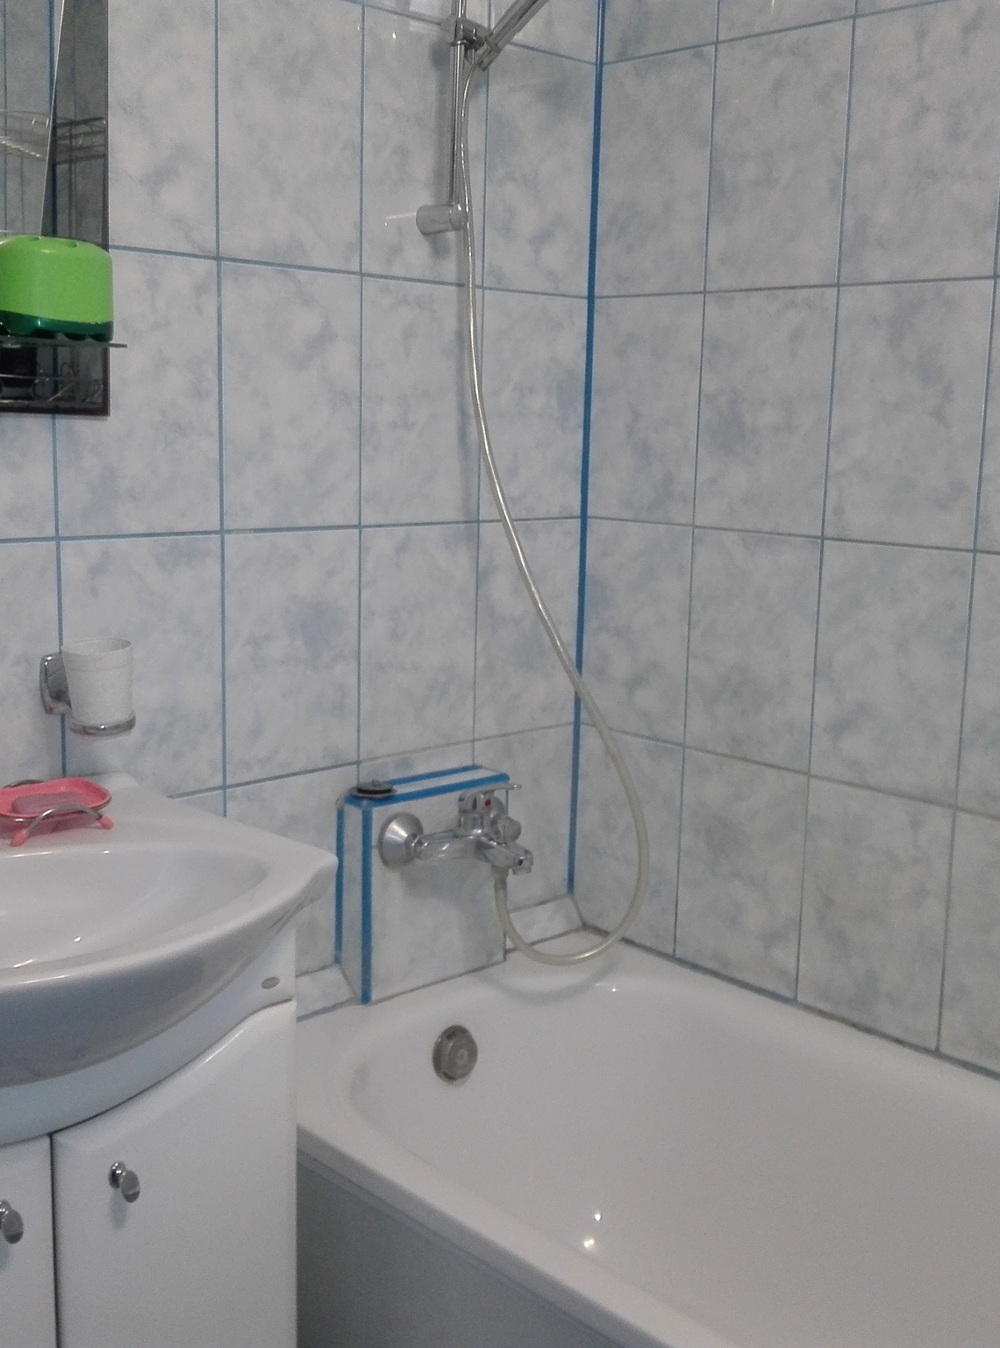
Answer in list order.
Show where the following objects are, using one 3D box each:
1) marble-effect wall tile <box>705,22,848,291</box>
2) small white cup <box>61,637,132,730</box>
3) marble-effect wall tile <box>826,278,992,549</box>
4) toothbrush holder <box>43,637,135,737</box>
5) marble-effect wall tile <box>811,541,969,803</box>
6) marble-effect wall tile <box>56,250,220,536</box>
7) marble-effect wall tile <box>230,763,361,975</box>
[{"bbox_3d":[0.345,-0.629,1.727,0.010,0.300,0.200,-8,14,-43],"label":"marble-effect wall tile"},{"bbox_3d":[-0.410,0.013,1.437,0.069,0.085,0.069,1,10,0],"label":"small white cup"},{"bbox_3d":[0.481,-0.306,1.655,0.010,0.300,0.200,-8,14,-43],"label":"marble-effect wall tile"},{"bbox_3d":[-0.422,0.013,1.450,0.073,0.090,0.112,-8,14,-43],"label":"toothbrush holder"},{"bbox_3d":[0.473,-0.005,1.710,0.010,0.300,0.200,-8,14,-43],"label":"marble-effect wall tile"},{"bbox_3d":[-0.392,-0.303,1.522,0.200,0.300,0.010,-8,14,-43],"label":"marble-effect wall tile"},{"bbox_3d":[-0.259,0.255,1.751,0.200,0.268,0.009,-9,14,-43],"label":"marble-effect wall tile"}]

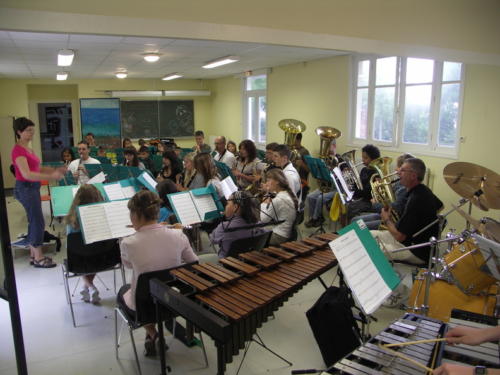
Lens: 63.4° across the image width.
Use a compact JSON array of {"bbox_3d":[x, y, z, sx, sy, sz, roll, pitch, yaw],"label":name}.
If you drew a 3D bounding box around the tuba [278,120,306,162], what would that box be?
[{"bbox_3d":[0.697,-0.554,6.460,0.470,1.020,0.500,-12,25,-27],"label":"tuba"}]

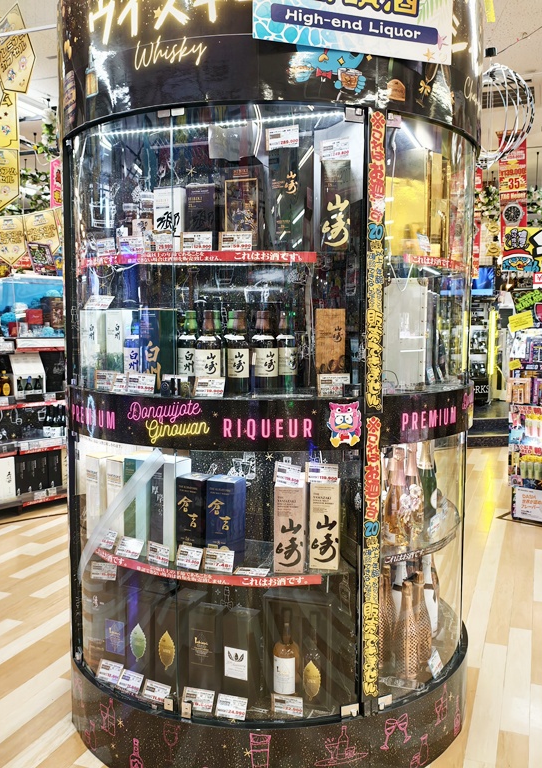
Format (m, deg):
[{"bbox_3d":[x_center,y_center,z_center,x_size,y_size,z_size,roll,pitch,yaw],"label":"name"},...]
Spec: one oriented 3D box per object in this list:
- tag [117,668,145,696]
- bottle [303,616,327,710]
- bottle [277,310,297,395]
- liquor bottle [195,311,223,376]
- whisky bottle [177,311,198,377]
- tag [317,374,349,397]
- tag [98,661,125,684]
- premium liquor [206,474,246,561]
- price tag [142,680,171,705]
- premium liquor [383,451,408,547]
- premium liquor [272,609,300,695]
[{"bbox_3d":[-0.509,1.082,2.475,0.102,0.069,0.005,3,-23,32],"label":"tag"},{"bbox_3d":[0.150,0.937,2.328,0.085,0.298,0.085,0,5,0],"label":"bottle"},{"bbox_3d":[0.053,-0.110,2.315,0.080,0.285,0.080,0,5,5],"label":"bottle"},{"bbox_3d":[-0.201,-0.100,2.180,0.080,0.268,0.080,1,6,10],"label":"liquor bottle"},{"bbox_3d":[-0.279,-0.112,2.374,0.084,0.286,0.084,0,5,-7],"label":"whisky bottle"},{"bbox_3d":[0.204,0.005,2.193,0.105,0.074,0.005,-1,-1,0],"label":"tag"},{"bbox_3d":[-0.560,1.008,2.381,0.097,0.058,0.008,2,-17,28],"label":"tag"},{"bbox_3d":[-0.152,0.472,2.346,0.101,0.289,0.100,2,5,19],"label":"premium liquor"},{"bbox_3d":[-0.398,1.073,2.371,0.105,0.071,0.005,3,-15,30],"label":"price tag"},{"bbox_3d":[0.453,0.405,2.427,0.097,0.337,0.097,1,5,11],"label":"premium liquor"},{"bbox_3d":[0.054,0.925,2.378,0.085,0.294,0.085,1,5,12],"label":"premium liquor"}]

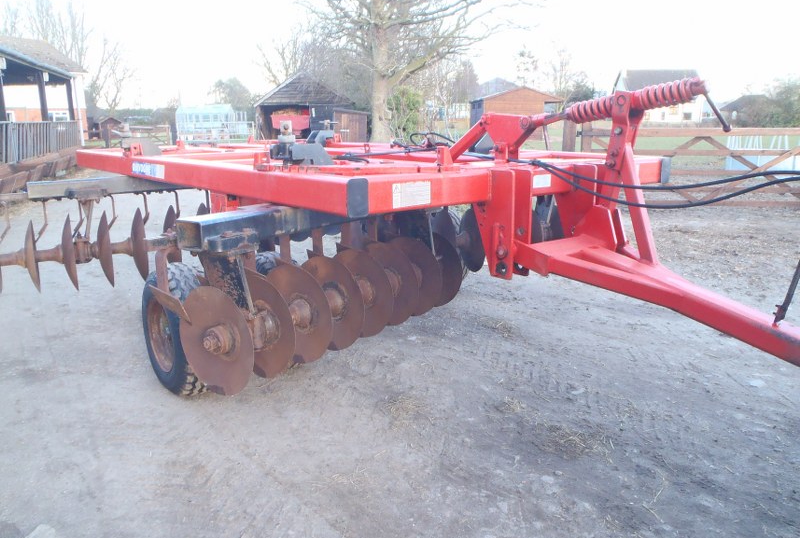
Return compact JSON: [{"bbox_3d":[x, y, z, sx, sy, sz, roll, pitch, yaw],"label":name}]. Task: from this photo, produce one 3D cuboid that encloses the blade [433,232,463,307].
[{"bbox_3d":[0.252,0.004,5.052,0.600,0.600,0.090,9,16,35],"label":"blade"}]

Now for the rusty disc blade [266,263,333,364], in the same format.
[{"bbox_3d":[-0.608,0.266,3.902,0.600,0.600,0.090,9,16,35],"label":"rusty disc blade"}]

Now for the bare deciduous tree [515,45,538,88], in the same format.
[{"bbox_3d":[10.700,-15.100,55.000,2.600,7.800,2.600,0,13,0],"label":"bare deciduous tree"}]

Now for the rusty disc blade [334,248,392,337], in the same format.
[{"bbox_3d":[-0.264,0.162,4.362,0.600,0.600,0.090,9,16,35],"label":"rusty disc blade"}]

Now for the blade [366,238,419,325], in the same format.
[{"bbox_3d":[-0.092,0.109,4.592,0.600,0.600,0.090,9,16,35],"label":"blade"}]

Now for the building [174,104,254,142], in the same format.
[{"bbox_3d":[-11.000,-8.500,38.000,4.200,2.400,2.700,0,13,0],"label":"building"}]

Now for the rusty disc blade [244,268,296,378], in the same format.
[{"bbox_3d":[-0.779,0.319,3.672,0.600,0.600,0.090,9,16,35],"label":"rusty disc blade"}]

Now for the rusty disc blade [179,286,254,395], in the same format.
[{"bbox_3d":[-0.951,0.371,3.442,0.600,0.600,0.090,9,16,35],"label":"rusty disc blade"}]

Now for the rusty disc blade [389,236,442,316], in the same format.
[{"bbox_3d":[0.080,0.057,4.822,0.600,0.600,0.090,9,16,35],"label":"rusty disc blade"}]

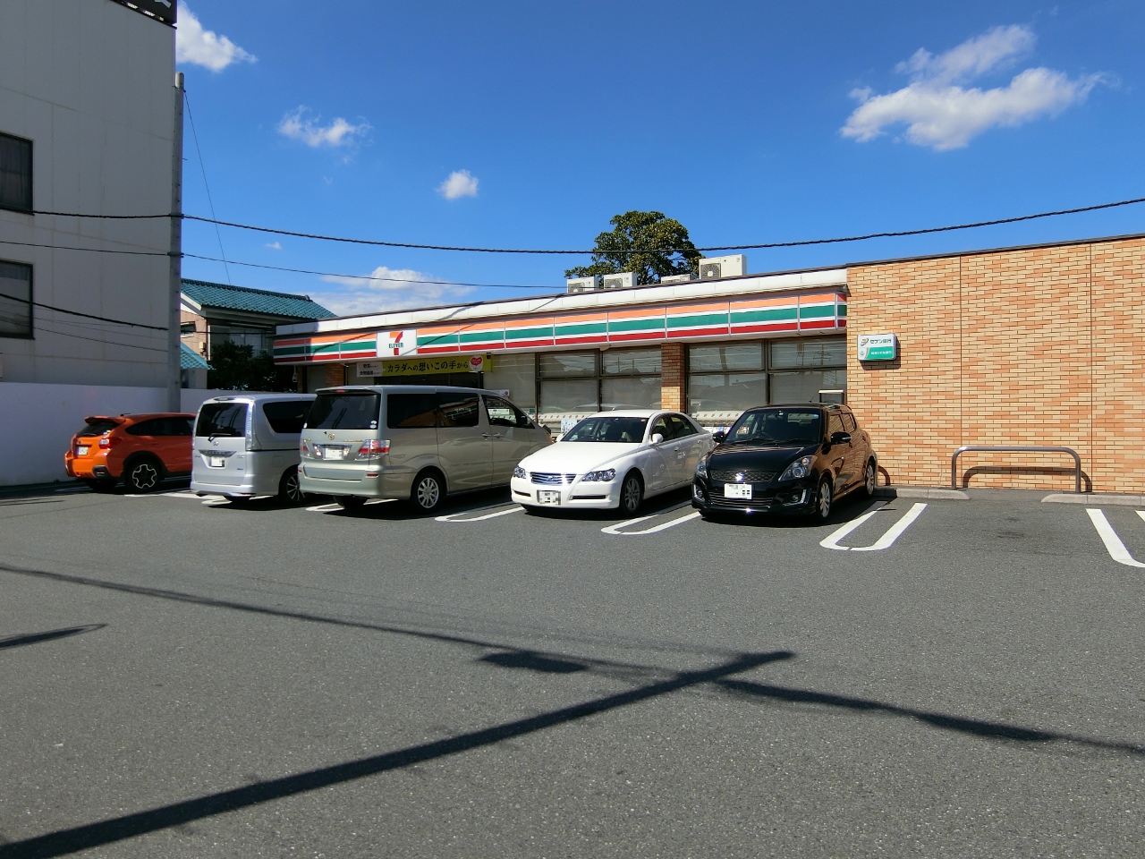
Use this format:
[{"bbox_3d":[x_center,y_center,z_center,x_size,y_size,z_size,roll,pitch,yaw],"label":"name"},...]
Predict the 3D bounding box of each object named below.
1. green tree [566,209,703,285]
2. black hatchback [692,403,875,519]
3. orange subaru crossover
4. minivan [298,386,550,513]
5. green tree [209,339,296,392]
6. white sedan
[{"bbox_3d":[2.509,-4.379,32.500,5.800,9.500,5.800,-1,2,5],"label":"green tree"},{"bbox_3d":[3.109,0.379,11.384,1.725,1.510,3.850,0,3,34],"label":"black hatchback"},{"bbox_3d":[-8.652,0.425,17.617,1.810,1.570,4.450,0,2,32],"label":"orange subaru crossover"},{"bbox_3d":[-2.205,0.236,13.287,1.835,1.930,4.840,0,2,29],"label":"minivan"},{"bbox_3d":[-11.015,-1.093,27.500,3.300,4.000,3.300,-2,2,-22],"label":"green tree"},{"bbox_3d":[0.818,0.424,12.729,1.805,1.440,4.730,0,2,29],"label":"white sedan"}]

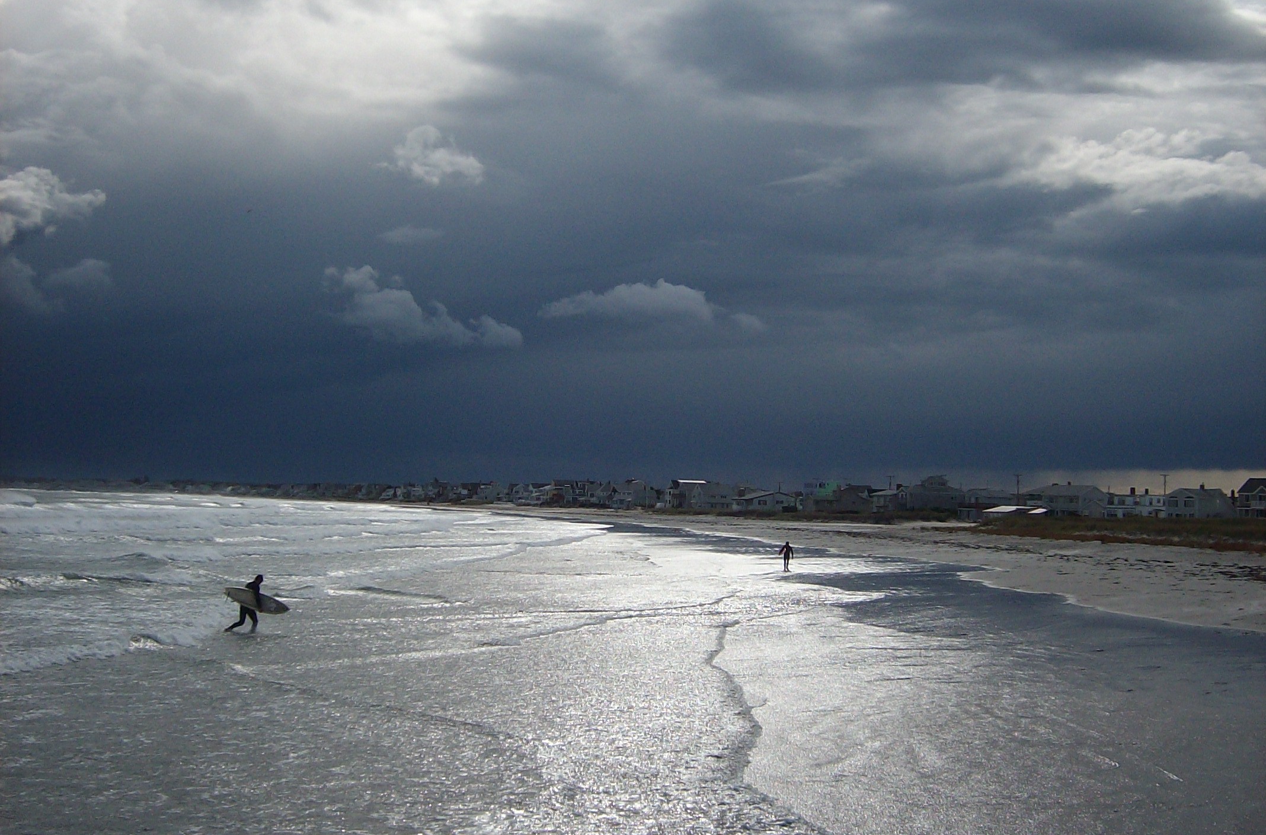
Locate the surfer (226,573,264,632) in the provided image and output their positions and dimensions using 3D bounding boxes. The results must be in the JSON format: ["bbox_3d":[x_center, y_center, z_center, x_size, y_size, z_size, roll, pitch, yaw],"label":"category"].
[{"bbox_3d":[-10.798,5.201,47.500,1.050,1.670,0.600,0,-2,-3],"label":"surfer"}]

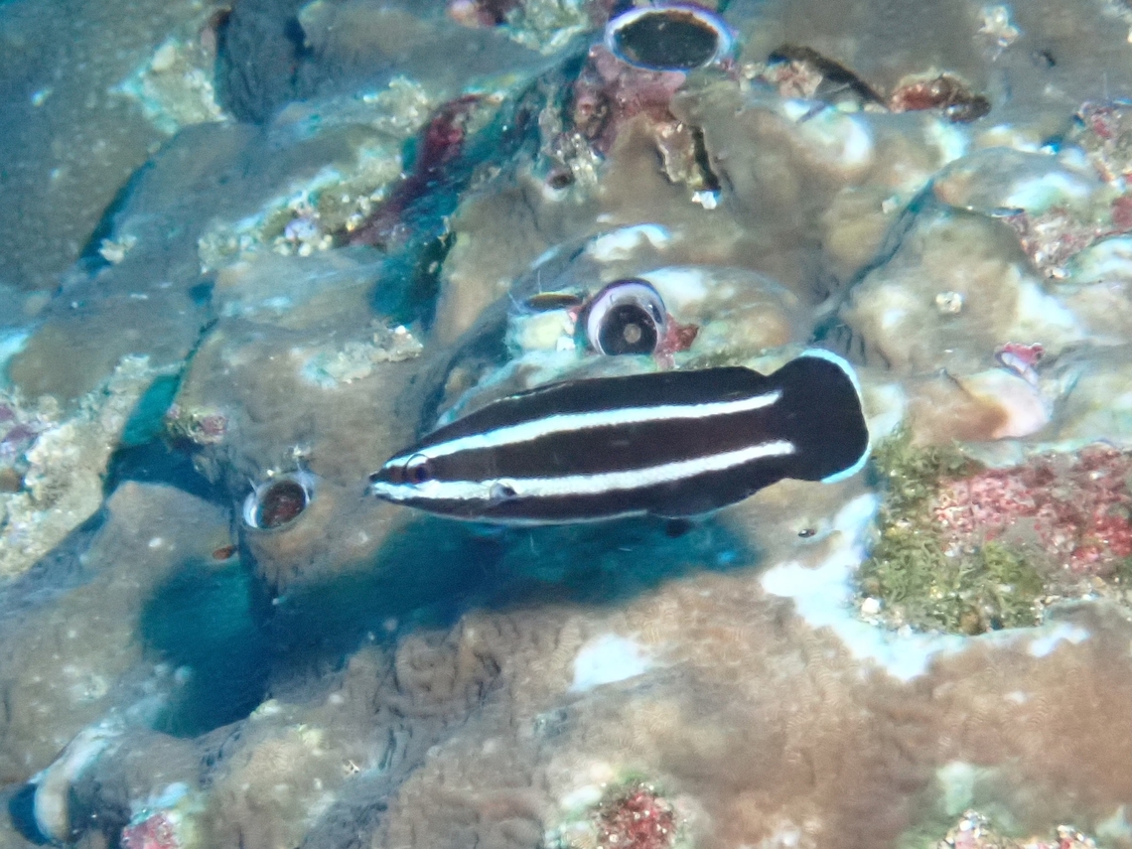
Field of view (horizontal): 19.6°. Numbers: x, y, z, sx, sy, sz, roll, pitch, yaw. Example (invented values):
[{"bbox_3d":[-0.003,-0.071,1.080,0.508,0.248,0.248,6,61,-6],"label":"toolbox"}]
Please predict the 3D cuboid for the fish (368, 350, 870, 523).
[{"bbox_3d":[0.007,0.004,0.434,0.067,0.020,0.009,-8,15,-2],"label":"fish"}]

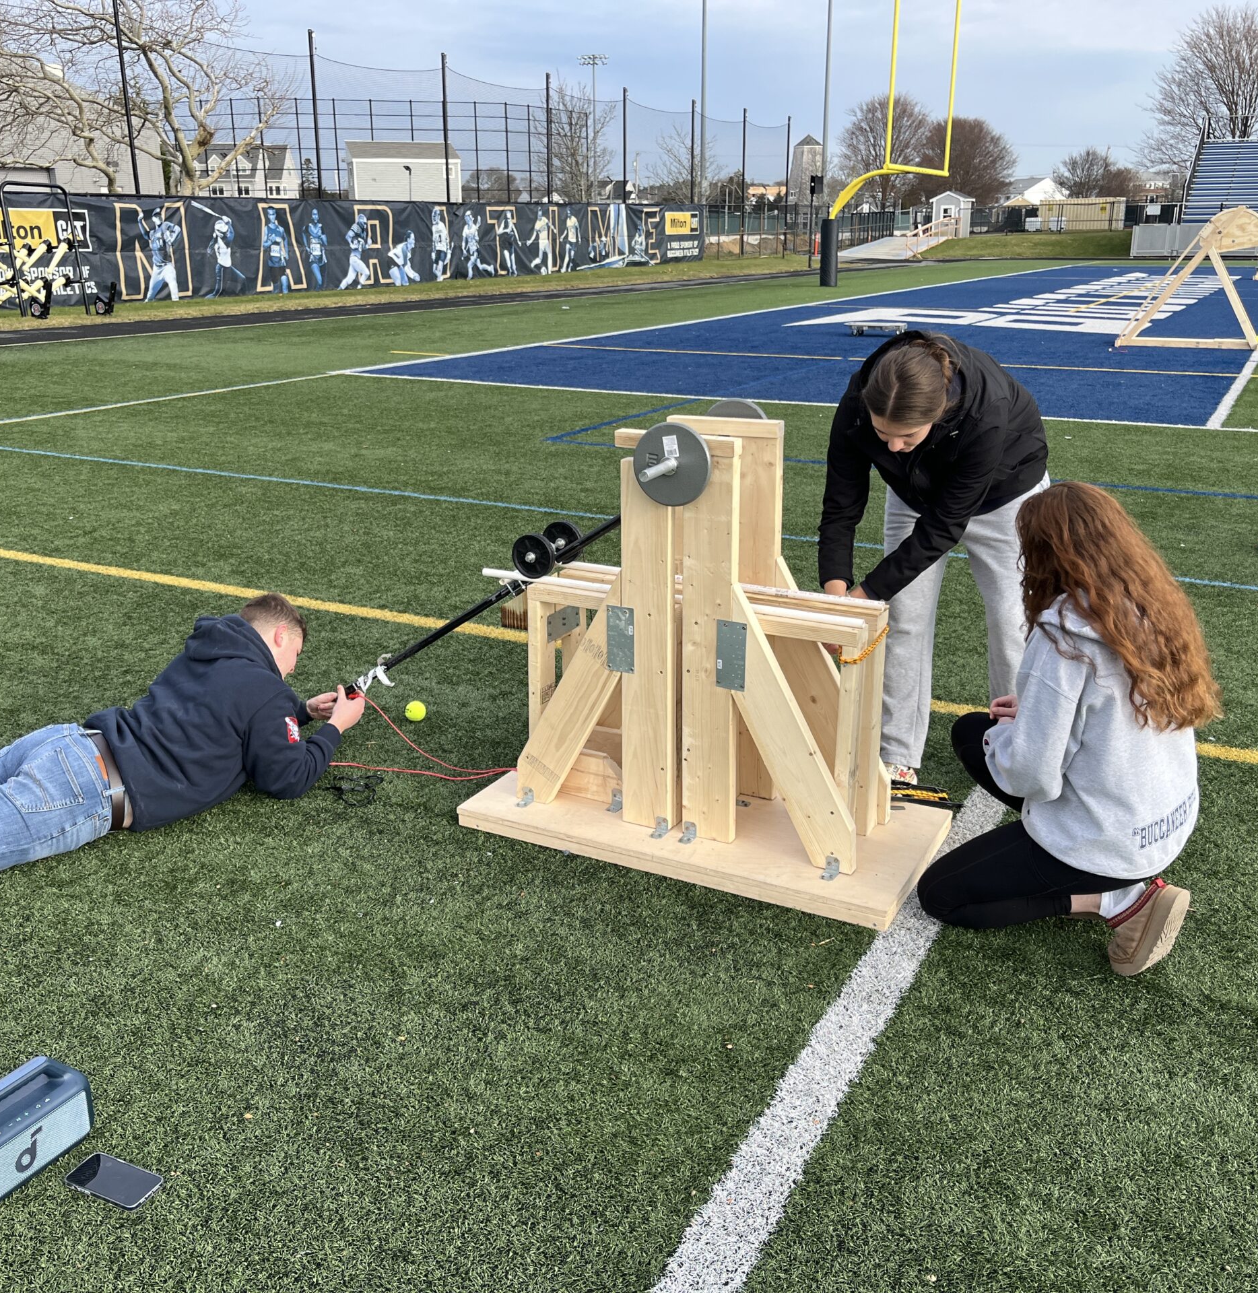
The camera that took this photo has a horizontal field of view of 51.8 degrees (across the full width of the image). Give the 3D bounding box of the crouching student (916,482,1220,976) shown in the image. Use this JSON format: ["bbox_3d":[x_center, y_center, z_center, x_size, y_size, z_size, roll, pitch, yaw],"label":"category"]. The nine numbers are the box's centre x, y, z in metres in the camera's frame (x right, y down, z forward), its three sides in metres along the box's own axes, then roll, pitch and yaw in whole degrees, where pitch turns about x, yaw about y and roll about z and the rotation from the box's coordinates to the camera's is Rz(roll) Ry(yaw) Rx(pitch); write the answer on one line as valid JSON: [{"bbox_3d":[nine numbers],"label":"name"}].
[{"bbox_3d":[0.995,0.159,2.895,0.520,1.060,0.680,-14,23,-38],"label":"crouching student"}]

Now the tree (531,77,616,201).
[{"bbox_3d":[-2.983,-26.094,70.322,4.580,8.850,4.580,-1,18,-2],"label":"tree"}]

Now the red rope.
[{"bbox_3d":[-0.625,0.300,3.850,0.640,0.200,0.220,9,20,26],"label":"red rope"}]

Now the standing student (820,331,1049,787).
[{"bbox_3d":[0.860,-0.193,3.578,0.800,1.310,0.500,-10,21,-29],"label":"standing student"}]

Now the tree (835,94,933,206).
[{"bbox_3d":[17.493,-32.979,89.609,6.570,9.930,6.570,3,18,10],"label":"tree"}]

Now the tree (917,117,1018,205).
[{"bbox_3d":[23.098,-31.834,88.719,6.600,8.320,6.600,4,18,13],"label":"tree"}]

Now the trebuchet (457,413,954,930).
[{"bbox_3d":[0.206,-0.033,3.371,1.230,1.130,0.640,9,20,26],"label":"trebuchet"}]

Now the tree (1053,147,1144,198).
[{"bbox_3d":[40.298,-38.953,111.763,7.440,7.920,7.440,6,19,18],"label":"tree"}]

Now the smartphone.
[{"bbox_3d":[-0.885,0.915,2.228,0.150,0.010,0.073,9,20,26],"label":"smartphone"}]

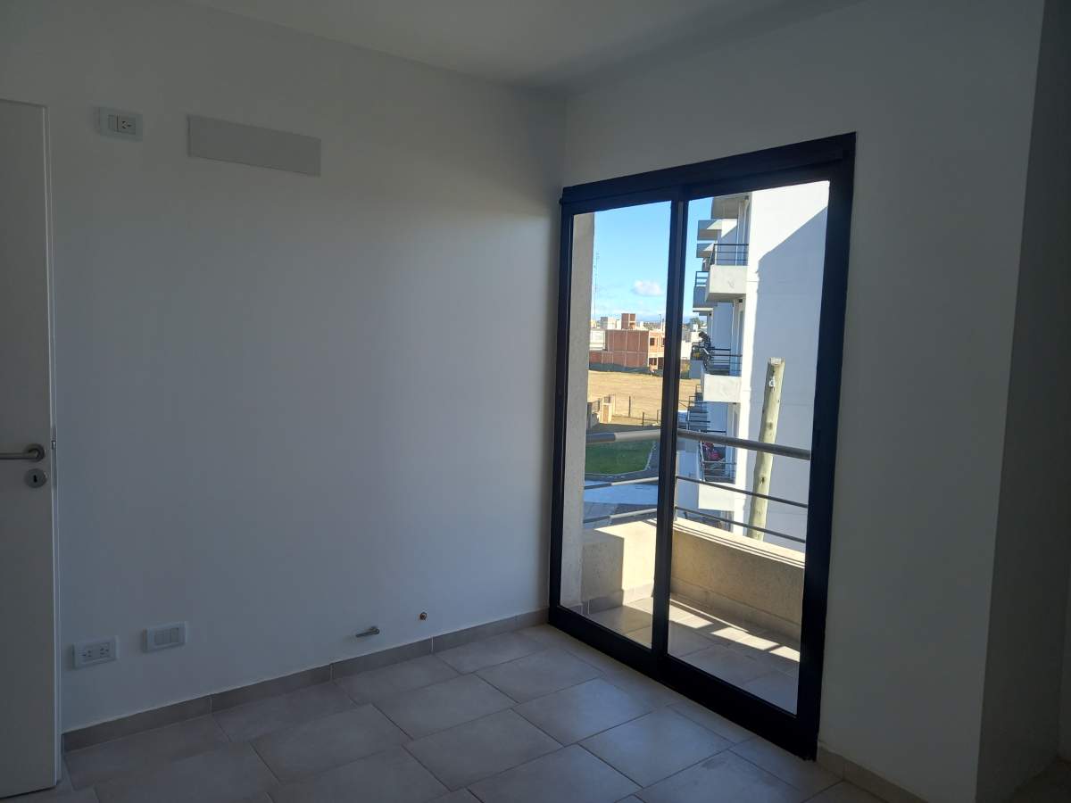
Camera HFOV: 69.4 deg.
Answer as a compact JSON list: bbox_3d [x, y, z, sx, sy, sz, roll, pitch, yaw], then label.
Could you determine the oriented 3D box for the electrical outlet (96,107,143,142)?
[{"bbox_3d":[-1.322,-0.882,2.465,0.124,0.083,0.014,-3,7,-38],"label":"electrical outlet"}]

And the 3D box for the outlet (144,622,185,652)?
[{"bbox_3d":[-1.285,0.814,2.686,0.124,0.083,0.014,-3,7,-38],"label":"outlet"}]

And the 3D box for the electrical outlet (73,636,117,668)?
[{"bbox_3d":[-1.455,0.825,2.556,0.124,0.083,0.014,-3,7,-38],"label":"electrical outlet"}]

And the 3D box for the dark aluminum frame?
[{"bbox_3d":[0.569,0.118,3.106,0.090,2.062,1.433,-3,7,-38],"label":"dark aluminum frame"}]

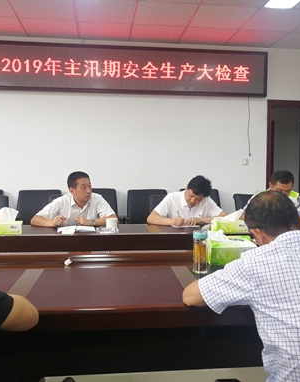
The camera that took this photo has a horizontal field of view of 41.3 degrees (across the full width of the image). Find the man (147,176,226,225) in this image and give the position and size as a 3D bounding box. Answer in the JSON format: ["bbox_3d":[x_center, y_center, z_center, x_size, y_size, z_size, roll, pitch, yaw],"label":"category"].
[{"bbox_3d":[0.272,0.439,3.160,0.590,1.140,0.700,0,3,-7],"label":"man"}]

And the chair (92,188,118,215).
[{"bbox_3d":[-0.595,0.472,4.370,0.580,0.950,0.620,0,3,-7],"label":"chair"}]

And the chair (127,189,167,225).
[{"bbox_3d":[0.004,0.474,4.410,0.580,0.950,0.620,0,3,-10],"label":"chair"}]

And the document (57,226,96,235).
[{"bbox_3d":[-0.495,0.256,2.707,0.265,0.018,0.230,0,3,-7],"label":"document"}]

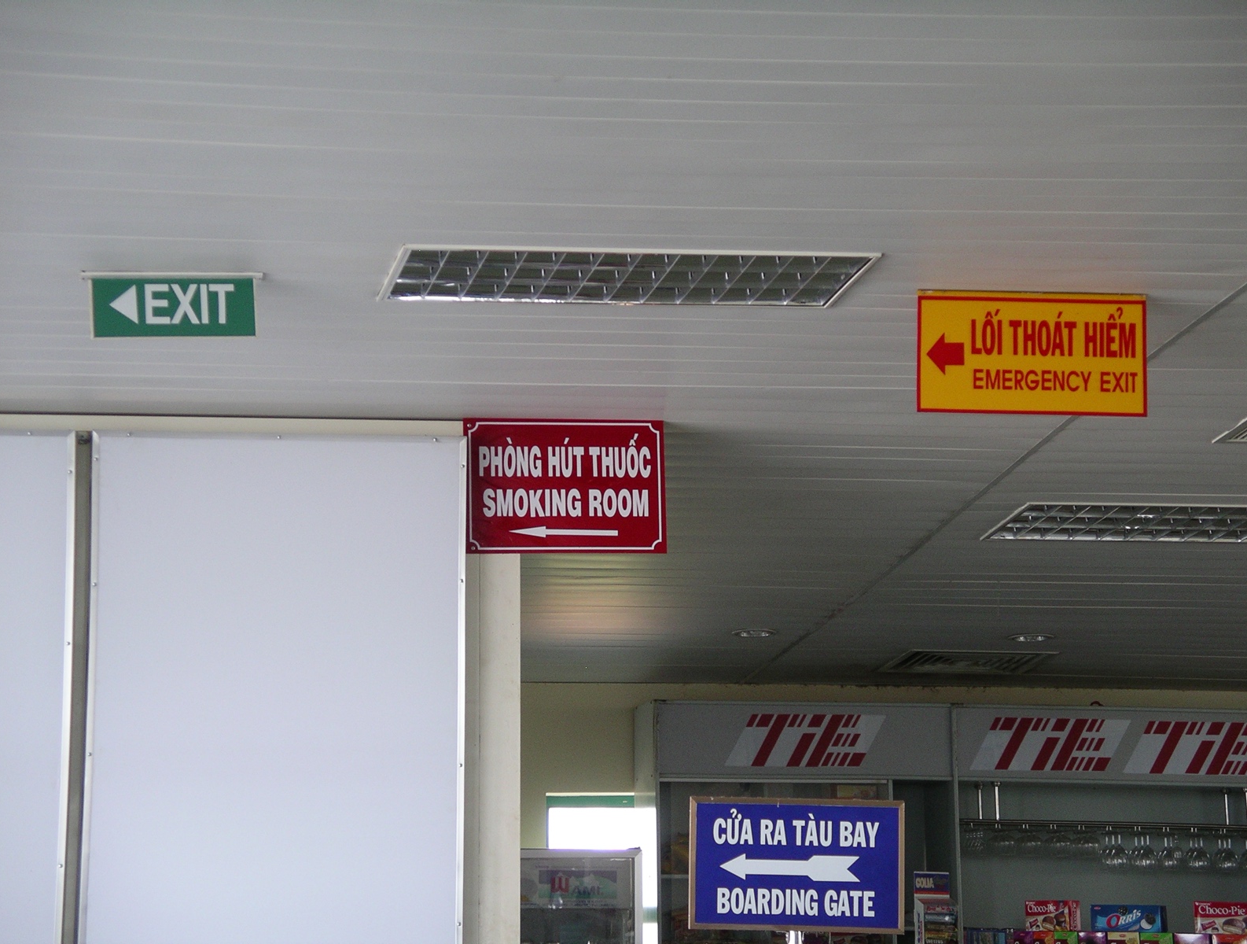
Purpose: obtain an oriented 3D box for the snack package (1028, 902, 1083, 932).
[{"bbox_3d":[1.764,1.827,17.000,0.063,0.130,0.235,7,-12,-43],"label":"snack package"}]

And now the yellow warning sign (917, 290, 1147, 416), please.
[{"bbox_3d":[1.071,-0.312,10.870,0.595,0.318,0.030,1,-9,-10],"label":"yellow warning sign"}]

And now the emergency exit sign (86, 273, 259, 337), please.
[{"bbox_3d":[-1.132,-0.419,10.430,0.435,0.165,0.045,0,-9,-8],"label":"emergency exit sign"}]

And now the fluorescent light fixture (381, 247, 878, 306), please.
[{"bbox_3d":[0.021,-0.531,10.605,1.200,0.090,0.600,1,-10,-10],"label":"fluorescent light fixture"}]

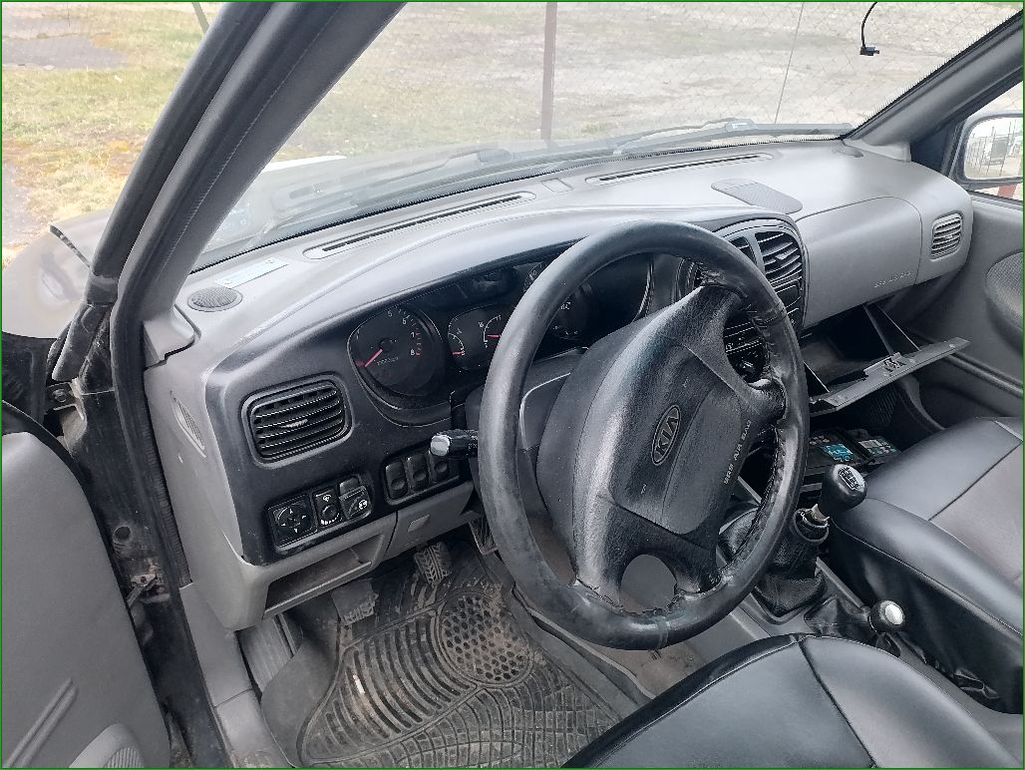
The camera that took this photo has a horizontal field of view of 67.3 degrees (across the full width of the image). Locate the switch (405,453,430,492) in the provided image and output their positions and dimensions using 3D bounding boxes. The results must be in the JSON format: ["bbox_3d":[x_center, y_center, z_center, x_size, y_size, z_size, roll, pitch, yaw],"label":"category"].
[{"bbox_3d":[-0.105,0.096,0.851,0.024,0.043,0.015,-19,25,-29],"label":"switch"}]

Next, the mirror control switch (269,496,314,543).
[{"bbox_3d":[-0.226,0.136,0.782,0.042,0.046,0.016,-19,25,-29],"label":"mirror control switch"}]

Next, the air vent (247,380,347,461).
[{"bbox_3d":[-0.217,0.032,0.763,0.101,0.075,0.030,-19,25,-29],"label":"air vent"}]

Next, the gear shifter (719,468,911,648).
[{"bbox_3d":[0.413,0.194,1.032,0.145,0.240,0.280,-19,37,-29],"label":"gear shifter"}]

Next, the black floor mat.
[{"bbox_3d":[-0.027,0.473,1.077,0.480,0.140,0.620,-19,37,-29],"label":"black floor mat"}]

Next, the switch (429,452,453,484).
[{"bbox_3d":[-0.081,0.091,0.866,0.024,0.043,0.015,-19,25,-29],"label":"switch"}]

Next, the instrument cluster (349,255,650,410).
[{"bbox_3d":[-0.007,-0.088,0.883,0.380,0.120,0.070,-19,22,-29],"label":"instrument cluster"}]

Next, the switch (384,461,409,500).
[{"bbox_3d":[-0.127,0.104,0.837,0.024,0.043,0.015,-19,25,-29],"label":"switch"}]

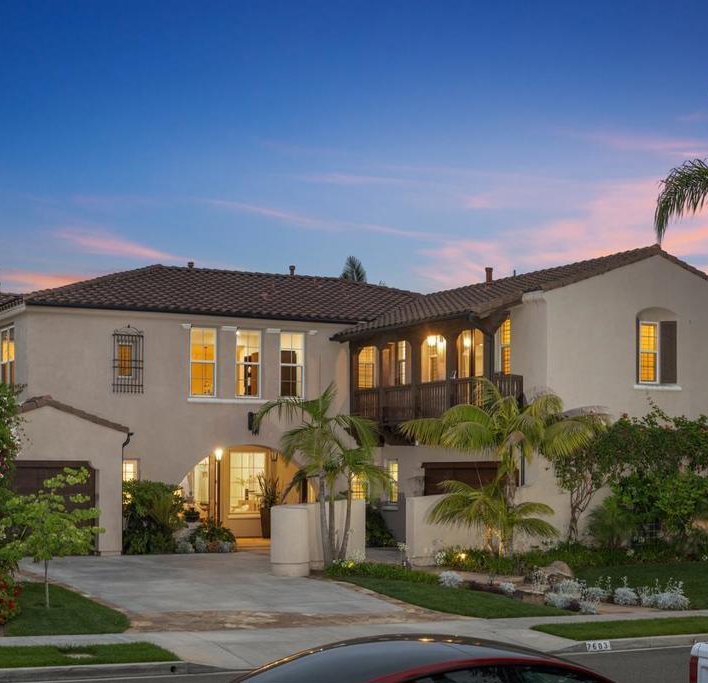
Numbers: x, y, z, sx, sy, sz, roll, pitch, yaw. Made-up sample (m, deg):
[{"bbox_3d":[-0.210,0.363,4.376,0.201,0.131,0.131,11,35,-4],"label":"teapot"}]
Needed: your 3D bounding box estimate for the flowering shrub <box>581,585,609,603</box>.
[{"bbox_3d":[4.577,4.795,24.900,0.520,0.340,0.480,-1,-3,9],"label":"flowering shrub"}]

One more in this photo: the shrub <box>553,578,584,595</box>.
[{"bbox_3d":[4.164,4.775,25.400,0.600,0.380,0.550,-1,-3,9],"label":"shrub"}]

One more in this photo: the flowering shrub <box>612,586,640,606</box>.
[{"bbox_3d":[5.125,4.814,24.700,0.480,0.360,0.450,-1,-3,9],"label":"flowering shrub"}]

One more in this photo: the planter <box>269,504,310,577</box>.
[{"bbox_3d":[-1.407,4.421,29.000,0.880,1.530,0.880,2,-4,-28],"label":"planter"}]

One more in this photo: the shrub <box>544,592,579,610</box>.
[{"bbox_3d":[3.822,4.789,24.100,0.610,0.340,0.520,-1,-3,9],"label":"shrub"}]

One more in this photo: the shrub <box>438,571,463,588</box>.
[{"bbox_3d":[1.960,4.784,26.300,0.510,0.360,0.480,-1,-3,9],"label":"shrub"}]

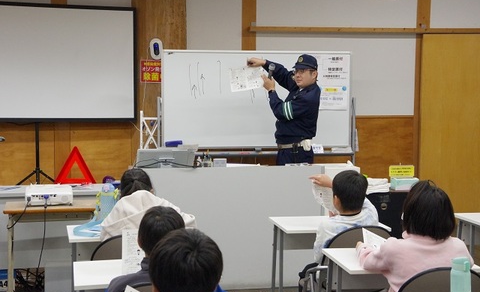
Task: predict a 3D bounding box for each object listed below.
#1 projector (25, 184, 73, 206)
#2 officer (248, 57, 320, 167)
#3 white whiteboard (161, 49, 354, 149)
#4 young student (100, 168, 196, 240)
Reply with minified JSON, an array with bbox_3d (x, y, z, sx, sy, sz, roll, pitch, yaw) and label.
[{"bbox_3d":[-1.240,0.318,5.200,0.305,0.095,0.250,-1,5,-10],"label":"projector"},{"bbox_3d":[0.384,0.109,6.900,0.600,1.750,0.520,-2,6,-24],"label":"officer"},{"bbox_3d":[0.172,-0.437,7.523,1.810,0.912,0.060,-1,5,-9],"label":"white whiteboard"},{"bbox_3d":[-0.491,0.682,4.250,0.500,1.090,0.660,-1,5,-11],"label":"young student"}]

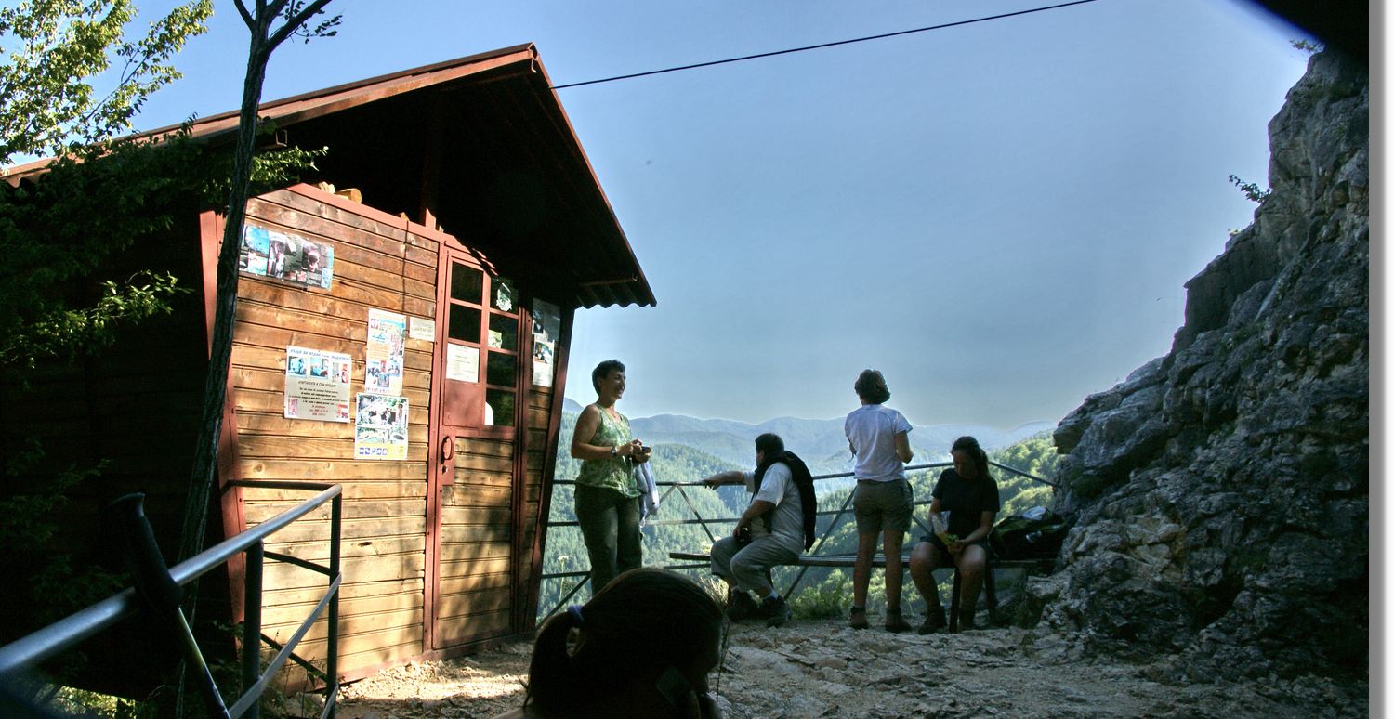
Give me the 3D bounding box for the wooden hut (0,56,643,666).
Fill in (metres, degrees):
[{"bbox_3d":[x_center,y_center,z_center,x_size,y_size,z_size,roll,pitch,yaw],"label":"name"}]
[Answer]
[{"bbox_3d":[-2.406,0.050,6.092,3.500,3.242,4.280,-4,-8,27],"label":"wooden hut"}]

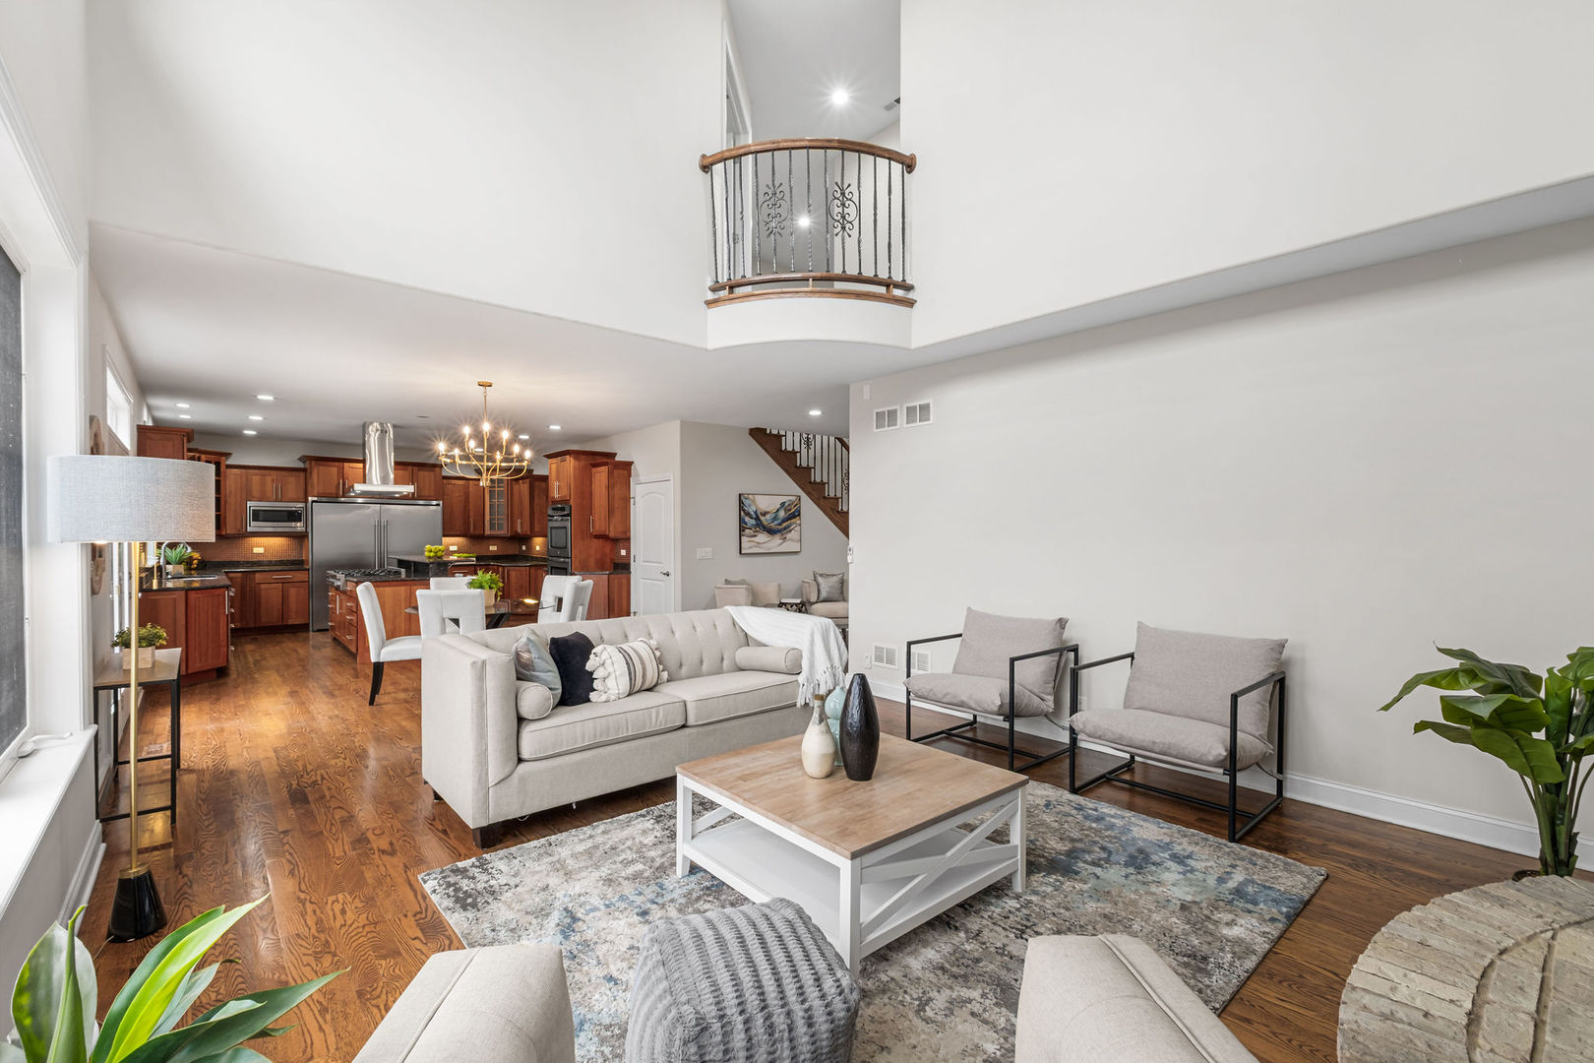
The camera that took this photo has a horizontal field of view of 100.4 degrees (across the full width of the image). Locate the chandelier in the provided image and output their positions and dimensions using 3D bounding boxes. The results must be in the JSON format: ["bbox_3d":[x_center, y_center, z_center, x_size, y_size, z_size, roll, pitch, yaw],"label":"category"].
[{"bbox_3d":[-2.751,-0.865,5.840,0.740,0.920,0.740,0,0,-25],"label":"chandelier"}]

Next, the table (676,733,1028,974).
[{"bbox_3d":[0.212,1.212,2.690,0.985,0.456,0.990,0,0,-41],"label":"table"}]

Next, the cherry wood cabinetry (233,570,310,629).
[{"bbox_3d":[-7.412,0.936,9.353,0.820,0.838,0.620,0,0,-42],"label":"cherry wood cabinetry"}]

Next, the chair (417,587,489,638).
[{"bbox_3d":[-2.693,0.942,5.351,0.470,0.995,0.620,0,0,-12],"label":"chair"}]

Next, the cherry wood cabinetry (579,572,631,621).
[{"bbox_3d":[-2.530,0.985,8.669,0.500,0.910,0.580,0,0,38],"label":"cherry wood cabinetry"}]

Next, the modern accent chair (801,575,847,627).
[{"bbox_3d":[0.385,1.025,8.200,0.690,0.830,0.660,0,0,-13],"label":"modern accent chair"}]

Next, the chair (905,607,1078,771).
[{"bbox_3d":[1.301,1.005,4.488,0.730,0.870,0.810,0,0,-39],"label":"chair"}]

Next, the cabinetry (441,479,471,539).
[{"bbox_3d":[-5.824,-0.402,11.257,0.433,0.992,0.330,0,0,-42],"label":"cabinetry"}]

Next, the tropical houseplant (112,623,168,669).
[{"bbox_3d":[-3.485,0.600,3.530,0.220,0.235,0.200,0,0,-42],"label":"tropical houseplant"}]

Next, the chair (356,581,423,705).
[{"bbox_3d":[-3.390,0.920,5.770,0.650,1.000,0.470,0,0,-33],"label":"chair"}]

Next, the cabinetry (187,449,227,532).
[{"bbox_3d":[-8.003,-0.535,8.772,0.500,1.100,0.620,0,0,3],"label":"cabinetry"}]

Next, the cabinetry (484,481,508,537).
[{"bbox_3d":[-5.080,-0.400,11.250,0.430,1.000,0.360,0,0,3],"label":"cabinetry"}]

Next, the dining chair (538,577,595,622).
[{"bbox_3d":[-2.210,0.920,6.040,0.470,1.000,0.620,0,0,44],"label":"dining chair"}]

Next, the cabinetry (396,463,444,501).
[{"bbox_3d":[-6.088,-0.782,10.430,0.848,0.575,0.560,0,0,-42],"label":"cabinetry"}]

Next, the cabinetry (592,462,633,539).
[{"bbox_3d":[-2.434,-0.400,8.757,0.340,0.980,0.480,0,0,-42],"label":"cabinetry"}]

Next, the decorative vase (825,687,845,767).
[{"bbox_3d":[0.184,0.820,2.825,0.120,0.328,0.120,0,0,0],"label":"decorative vase"}]

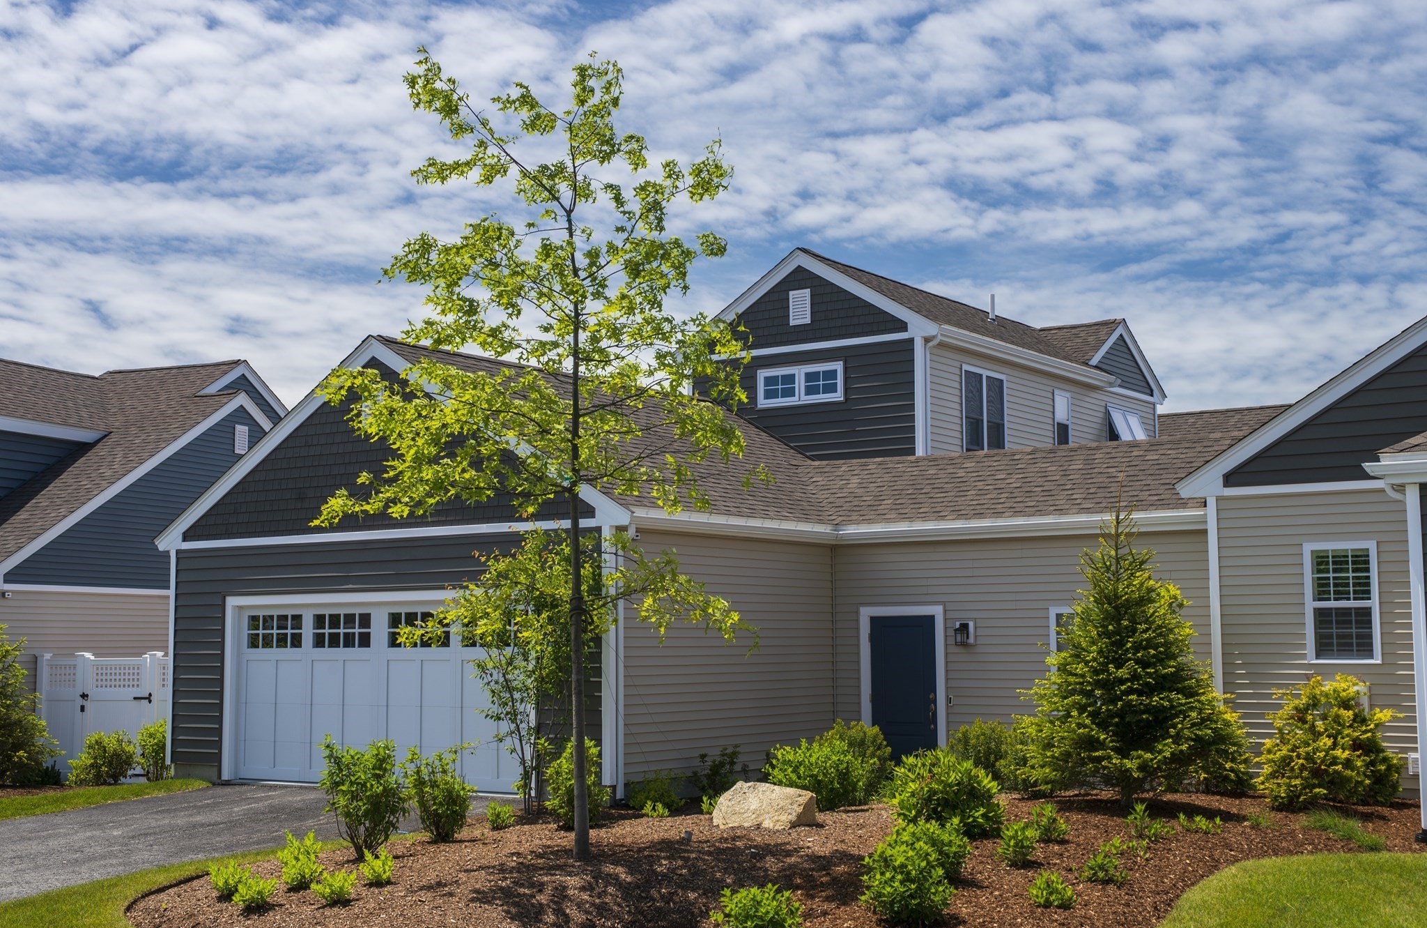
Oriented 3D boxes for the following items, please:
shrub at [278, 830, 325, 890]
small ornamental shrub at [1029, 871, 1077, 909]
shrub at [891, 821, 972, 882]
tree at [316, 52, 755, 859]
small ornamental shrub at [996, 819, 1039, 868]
[{"bbox_3d":[-2.834,2.706,12.265,0.322,0.384,0.322,1,-6,-13],"label":"shrub"},{"bbox_3d":[2.055,2.570,10.792,0.283,0.217,0.283,-1,-6,10],"label":"small ornamental shrub"},{"bbox_3d":[1.464,2.572,11.944,0.529,0.368,0.529,-1,-6,7],"label":"shrub"},{"bbox_3d":[-1.319,-0.135,13.162,3.217,5.995,2.992,0,-6,-4],"label":"tree"},{"bbox_3d":[2.112,2.638,12.400,0.285,0.314,0.285,-1,-6,9],"label":"small ornamental shrub"}]

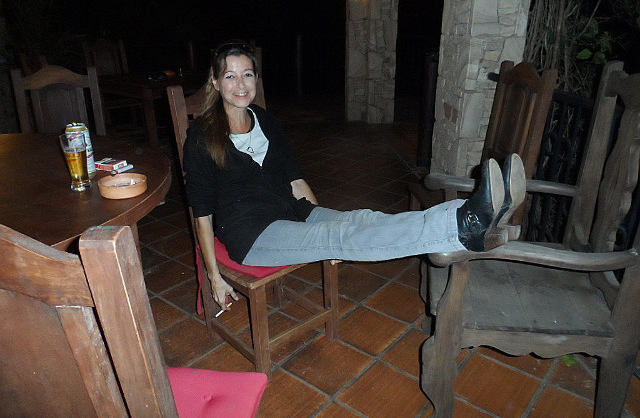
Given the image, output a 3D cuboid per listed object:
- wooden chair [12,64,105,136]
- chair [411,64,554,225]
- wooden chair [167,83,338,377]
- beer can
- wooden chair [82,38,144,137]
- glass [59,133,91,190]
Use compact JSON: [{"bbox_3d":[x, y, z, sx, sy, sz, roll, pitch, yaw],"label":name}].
[{"bbox_3d":[-1.318,-0.171,2.289,0.405,1.034,0.502,-5,23,-10],"label":"wooden chair"},{"bbox_3d":[0.744,-0.160,2.169,0.502,1.034,0.405,-4,22,-6],"label":"chair"},{"bbox_3d":[-0.232,0.045,1.710,0.405,1.034,0.502,-19,28,-37],"label":"wooden chair"},{"bbox_3d":[-0.764,-0.186,1.424,0.066,0.165,0.066,-1,22,0],"label":"beer can"},{"bbox_3d":[-2.204,-1.185,4.818,0.405,1.034,0.502,-14,26,-29],"label":"wooden chair"},{"bbox_3d":[-0.719,-0.134,1.315,0.067,0.149,0.067,-1,22,0],"label":"glass"}]

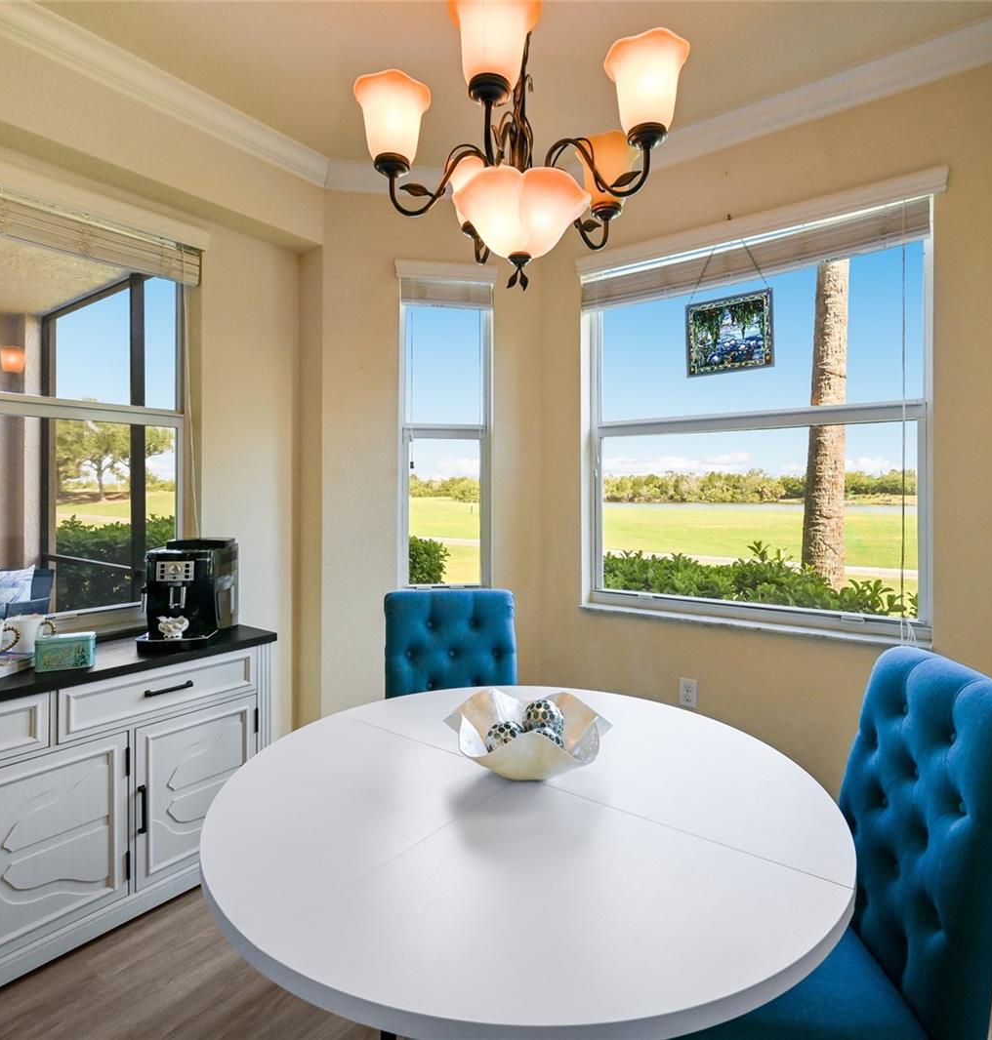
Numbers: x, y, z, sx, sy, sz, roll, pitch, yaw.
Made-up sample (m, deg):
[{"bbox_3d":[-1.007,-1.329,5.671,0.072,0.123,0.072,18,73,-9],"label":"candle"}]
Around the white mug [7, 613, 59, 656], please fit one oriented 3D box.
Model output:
[{"bbox_3d":[-1.458,0.360,1.905,0.125,0.112,0.096,-1,2,-40],"label":"white mug"}]

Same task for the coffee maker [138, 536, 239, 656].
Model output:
[{"bbox_3d":[-1.103,0.257,2.185,0.240,0.355,0.420,0,1,-10],"label":"coffee maker"}]

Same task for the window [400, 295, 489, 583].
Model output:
[{"bbox_3d":[-0.235,-0.348,2.820,0.430,1.385,0.090,0,1,-8],"label":"window"}]

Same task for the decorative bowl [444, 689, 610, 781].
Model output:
[{"bbox_3d":[0.069,0.460,1.270,0.345,0.135,0.310,0,1,-3],"label":"decorative bowl"}]

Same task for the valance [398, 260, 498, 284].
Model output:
[{"bbox_3d":[-0.221,-1.109,2.720,0.465,0.088,0.075,0,1,-8],"label":"valance"}]

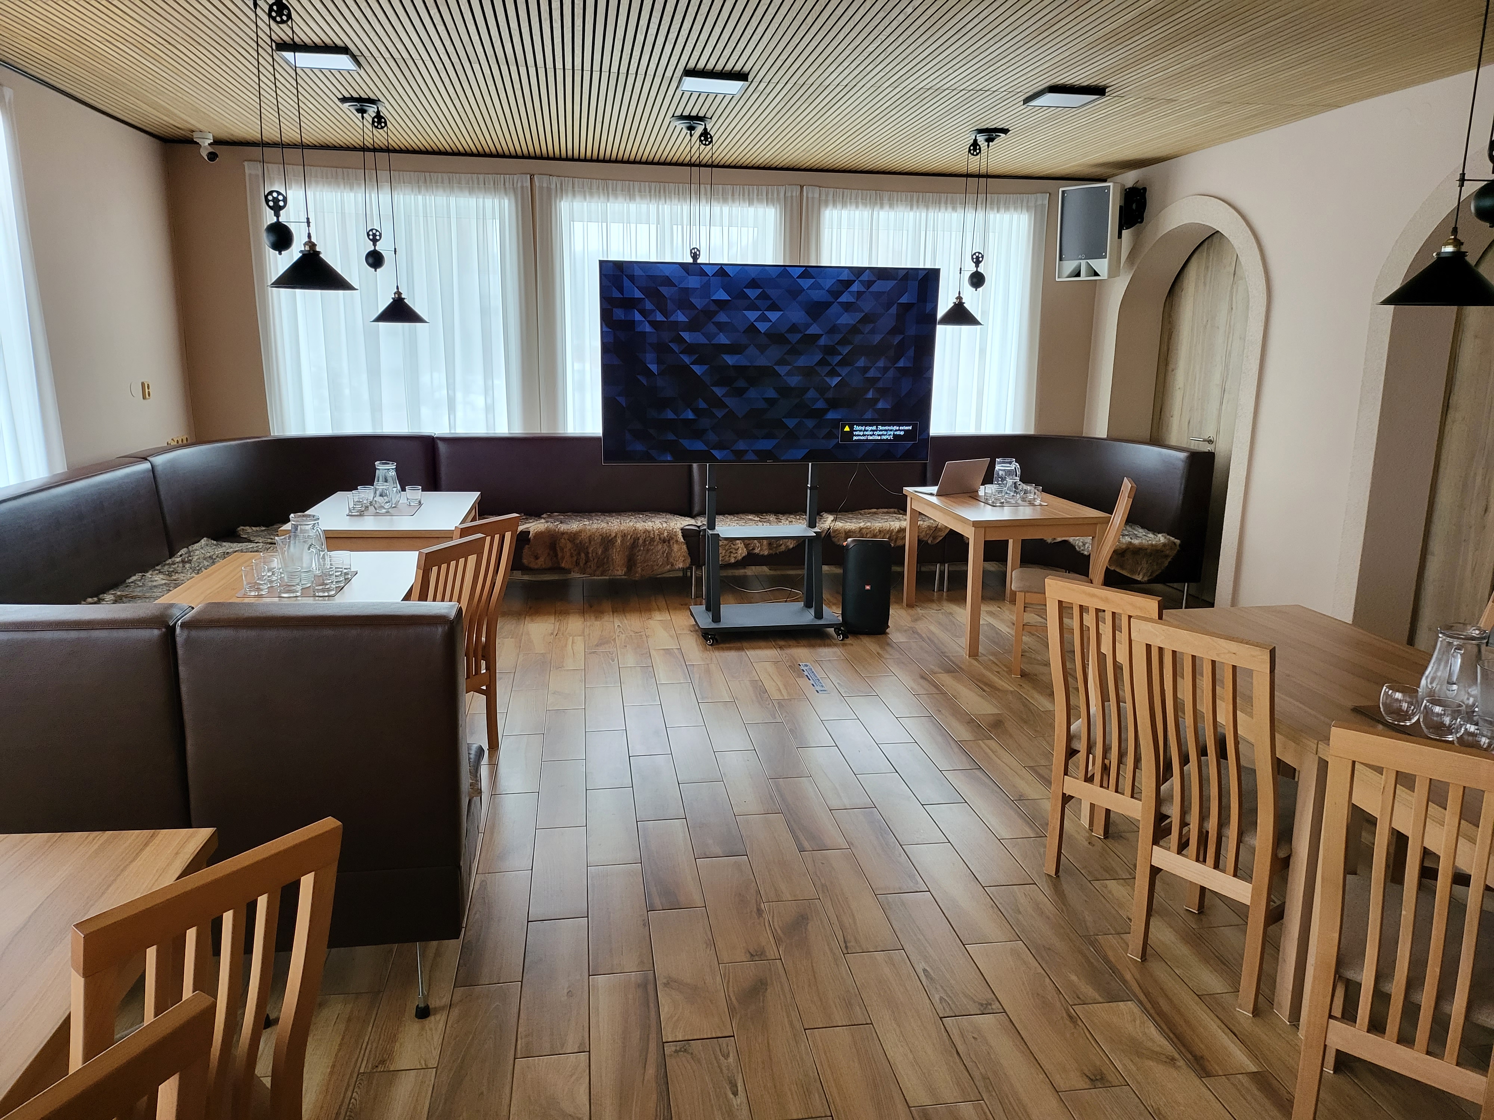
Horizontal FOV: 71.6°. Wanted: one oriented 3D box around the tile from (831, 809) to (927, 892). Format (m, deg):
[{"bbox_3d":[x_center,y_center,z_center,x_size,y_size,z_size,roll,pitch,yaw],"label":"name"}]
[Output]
[{"bbox_3d":[0.437,0.983,3.514,0.173,0.010,0.599,-1,12,-9],"label":"tile"}]

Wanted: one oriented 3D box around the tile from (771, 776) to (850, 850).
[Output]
[{"bbox_3d":[0.218,0.928,3.800,0.173,0.010,0.600,-1,12,-9],"label":"tile"}]

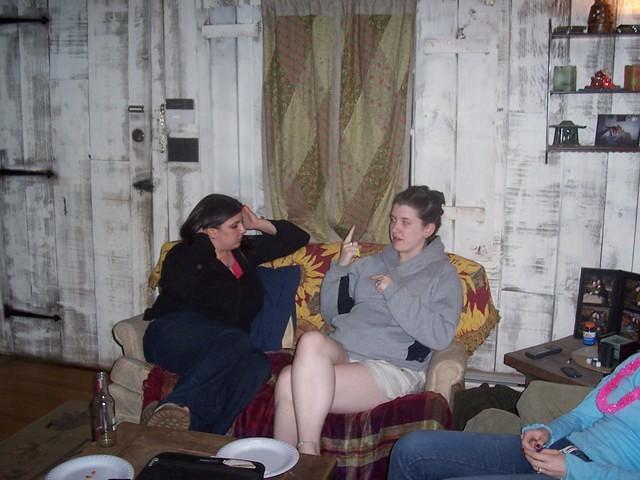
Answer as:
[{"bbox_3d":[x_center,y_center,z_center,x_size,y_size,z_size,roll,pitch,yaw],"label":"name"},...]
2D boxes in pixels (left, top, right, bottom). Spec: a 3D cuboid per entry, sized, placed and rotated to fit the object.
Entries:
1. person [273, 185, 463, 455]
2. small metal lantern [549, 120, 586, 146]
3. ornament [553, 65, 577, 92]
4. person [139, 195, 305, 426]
[{"bbox_3d":[0.215,0.373,2.769,0.580,1.140,0.840,7,12,36],"label":"person"},{"bbox_3d":[1.213,-0.517,3.340,0.170,0.125,0.160,2,10,11],"label":"small metal lantern"},{"bbox_3d":[1.191,-0.784,3.330,0.090,0.125,0.088,8,13,41],"label":"ornament"},{"bbox_3d":[-0.410,0.361,2.991,0.700,1.080,0.680,-7,12,-36],"label":"person"}]

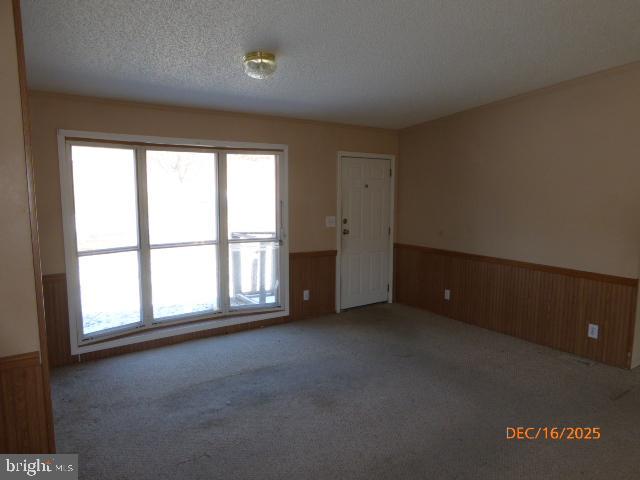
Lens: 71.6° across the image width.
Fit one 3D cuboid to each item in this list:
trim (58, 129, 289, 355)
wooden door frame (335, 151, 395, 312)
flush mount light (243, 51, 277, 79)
[{"bbox_3d":[-1.312,-0.018,4.556,2.273,2.000,0.080,-4,8,-34],"label":"trim"},{"bbox_3d":[0.603,-0.103,5.882,0.978,2.036,0.100,-4,8,-34],"label":"wooden door frame"},{"bbox_3d":[-0.425,-1.218,3.133,0.240,0.150,0.240,0,6,0],"label":"flush mount light"}]

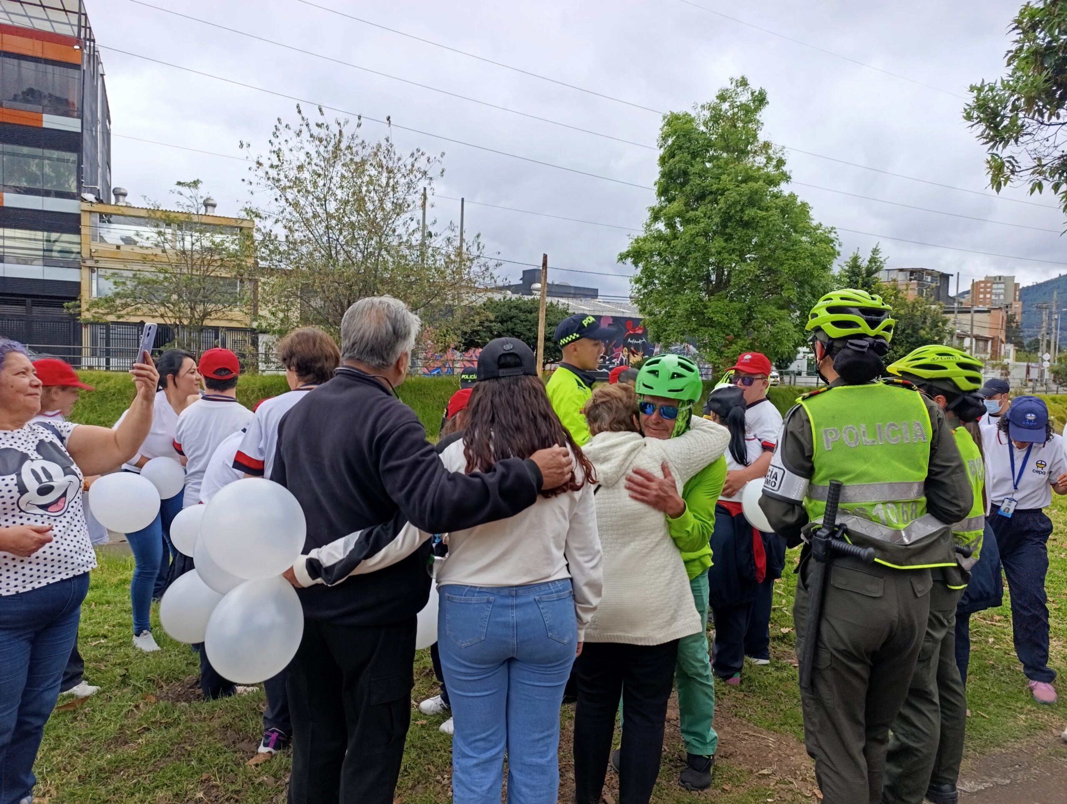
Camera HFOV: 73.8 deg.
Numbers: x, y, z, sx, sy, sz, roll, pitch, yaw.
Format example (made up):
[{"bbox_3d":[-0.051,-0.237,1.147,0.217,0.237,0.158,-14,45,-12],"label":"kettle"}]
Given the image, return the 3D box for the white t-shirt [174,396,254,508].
[{"bbox_3d":[-1.507,0.285,3.400,0.460,0.640,0.270,0,2,-27],"label":"white t-shirt"}]

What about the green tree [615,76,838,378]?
[{"bbox_3d":[9.911,-8.771,36.000,11.000,15.400,10.300,2,2,12],"label":"green tree"}]

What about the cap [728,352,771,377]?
[{"bbox_3d":[1.168,-0.200,3.820,0.185,0.130,0.260,4,3,37],"label":"cap"}]

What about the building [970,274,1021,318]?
[{"bbox_3d":[214.822,-42.427,330.000,21.000,32.000,18.000,2,2,30],"label":"building"}]

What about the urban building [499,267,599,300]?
[{"bbox_3d":[2.186,-8.522,76.000,12.000,12.000,10.000,1,3,-24],"label":"urban building"}]

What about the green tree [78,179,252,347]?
[{"bbox_3d":[-13.741,-4.866,27.000,6.600,7.200,6.000,1,3,-24],"label":"green tree"}]

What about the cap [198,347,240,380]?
[{"bbox_3d":[-1.516,-0.183,3.420,0.180,0.150,0.260,0,2,-34],"label":"cap"}]

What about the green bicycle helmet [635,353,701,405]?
[{"bbox_3d":[0.511,-0.083,2.660,0.230,0.180,0.285,7,3,19],"label":"green bicycle helmet"}]

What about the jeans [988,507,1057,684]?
[{"bbox_3d":[2.434,0.964,3.560,0.380,0.880,0.330,2,2,30],"label":"jeans"}]

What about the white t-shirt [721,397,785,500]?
[{"bbox_3d":[1.174,0.273,3.780,0.480,0.600,0.320,3,3,30],"label":"white t-shirt"}]

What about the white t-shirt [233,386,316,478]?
[{"bbox_3d":[-0.931,0.215,2.880,0.520,0.620,0.320,1,2,-18],"label":"white t-shirt"}]

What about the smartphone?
[{"bbox_3d":[-1.202,-0.165,2.200,0.010,0.162,0.076,13,0,-7],"label":"smartphone"}]

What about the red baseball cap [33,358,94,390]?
[{"bbox_3d":[-2.220,-0.136,3.350,0.265,0.145,0.180,0,2,-33],"label":"red baseball cap"}]

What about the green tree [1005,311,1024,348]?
[{"bbox_3d":[63.850,-9.314,95.000,4.500,7.000,4.500,1,3,-24],"label":"green tree"}]

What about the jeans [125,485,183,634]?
[{"bbox_3d":[-2.008,0.810,3.780,0.340,0.880,0.380,2,2,21],"label":"jeans"}]

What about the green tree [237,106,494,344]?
[{"bbox_3d":[-6.921,-6.816,30.000,10.600,11.400,9.500,1,2,0],"label":"green tree"}]

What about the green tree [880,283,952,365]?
[{"bbox_3d":[25.724,-4.706,48.000,5.400,6.600,5.000,2,2,24],"label":"green tree"}]

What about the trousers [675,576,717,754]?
[{"bbox_3d":[0.509,0.908,2.700,0.420,0.880,0.320,2,2,19],"label":"trousers"}]

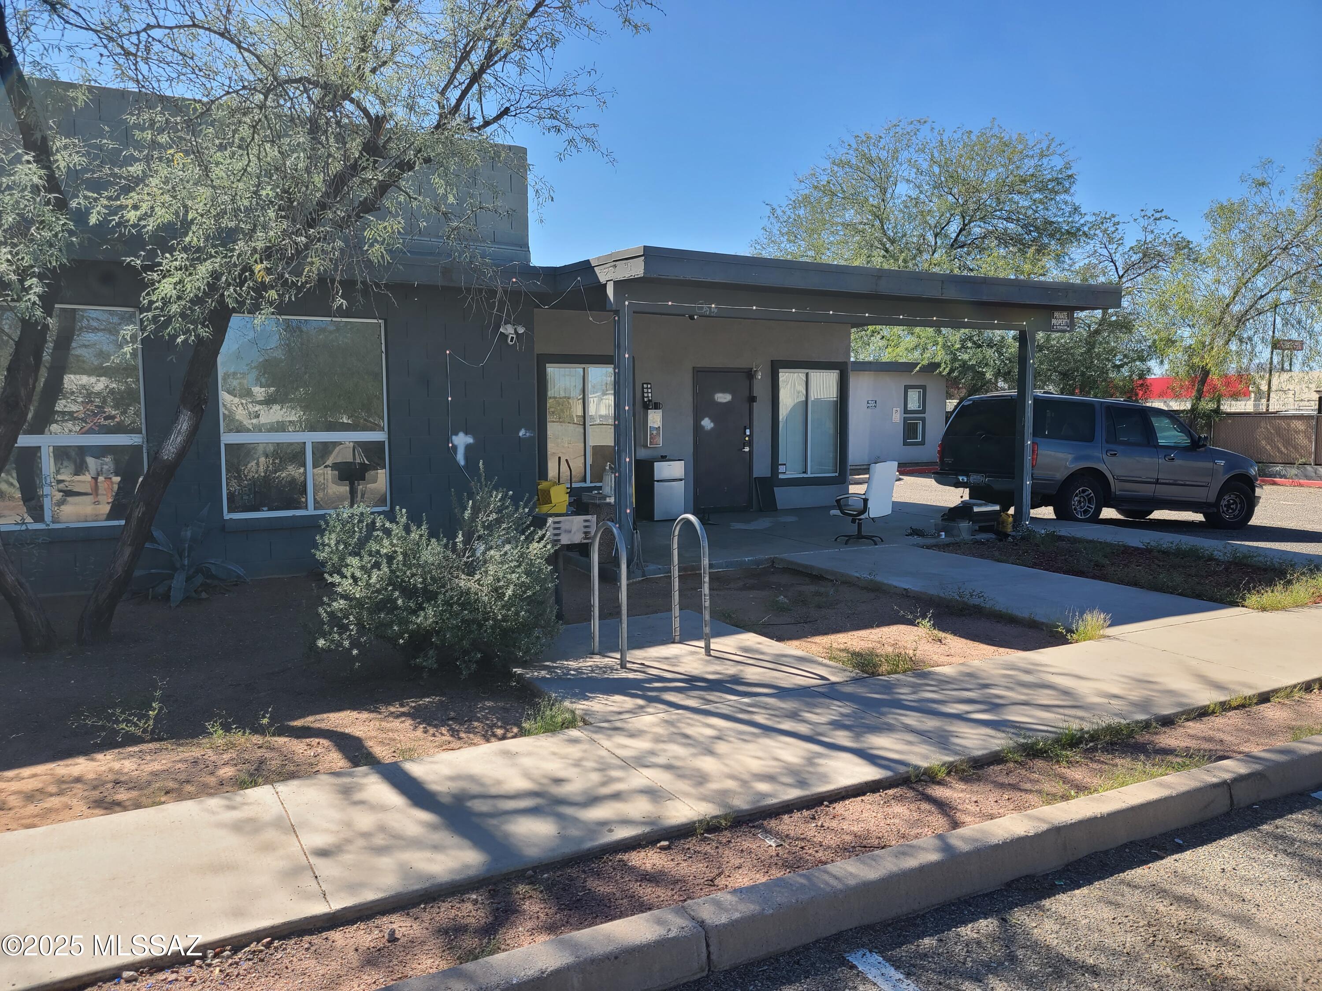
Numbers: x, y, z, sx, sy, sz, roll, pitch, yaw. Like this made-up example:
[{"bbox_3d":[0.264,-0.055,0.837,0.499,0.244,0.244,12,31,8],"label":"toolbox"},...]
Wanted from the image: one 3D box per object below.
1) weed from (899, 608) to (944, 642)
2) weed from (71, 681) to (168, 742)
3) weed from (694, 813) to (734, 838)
[{"bbox_3d":[1.917,0.918,6.956,0.320,0.176,0.280,1,5,16],"label":"weed"},{"bbox_3d":[-2.756,1.077,4.865,0.450,0.247,0.330,-3,5,-30],"label":"weed"},{"bbox_3d":[0.204,1.279,3.759,0.164,0.075,0.075,-3,5,-27],"label":"weed"}]

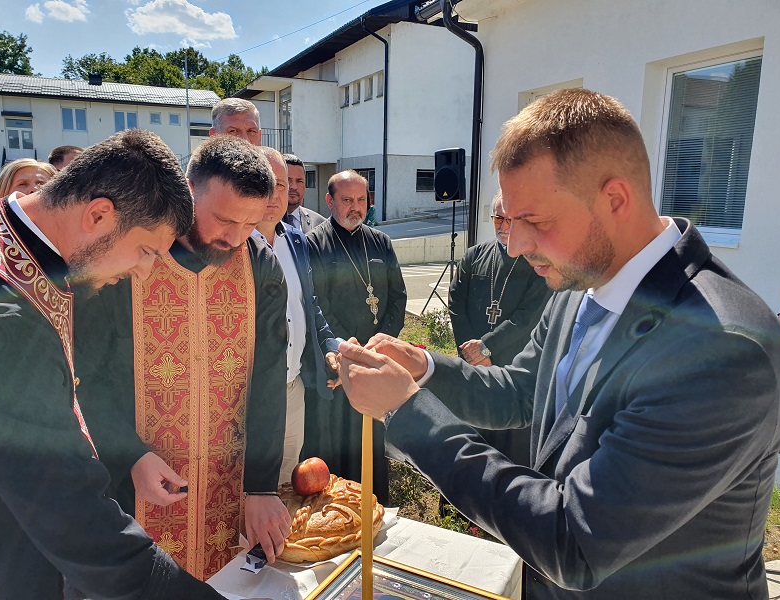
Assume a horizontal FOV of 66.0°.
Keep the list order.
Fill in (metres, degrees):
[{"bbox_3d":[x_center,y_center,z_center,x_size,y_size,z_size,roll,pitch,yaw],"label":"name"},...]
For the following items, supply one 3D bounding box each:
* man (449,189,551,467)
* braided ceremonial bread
[{"bbox_3d":[0.495,0.326,2.724,0.540,1.650,0.380,6,11,24],"label":"man"},{"bbox_3d":[-0.160,0.519,1.511,0.270,0.115,0.270,-2,10,-17],"label":"braided ceremonial bread"}]

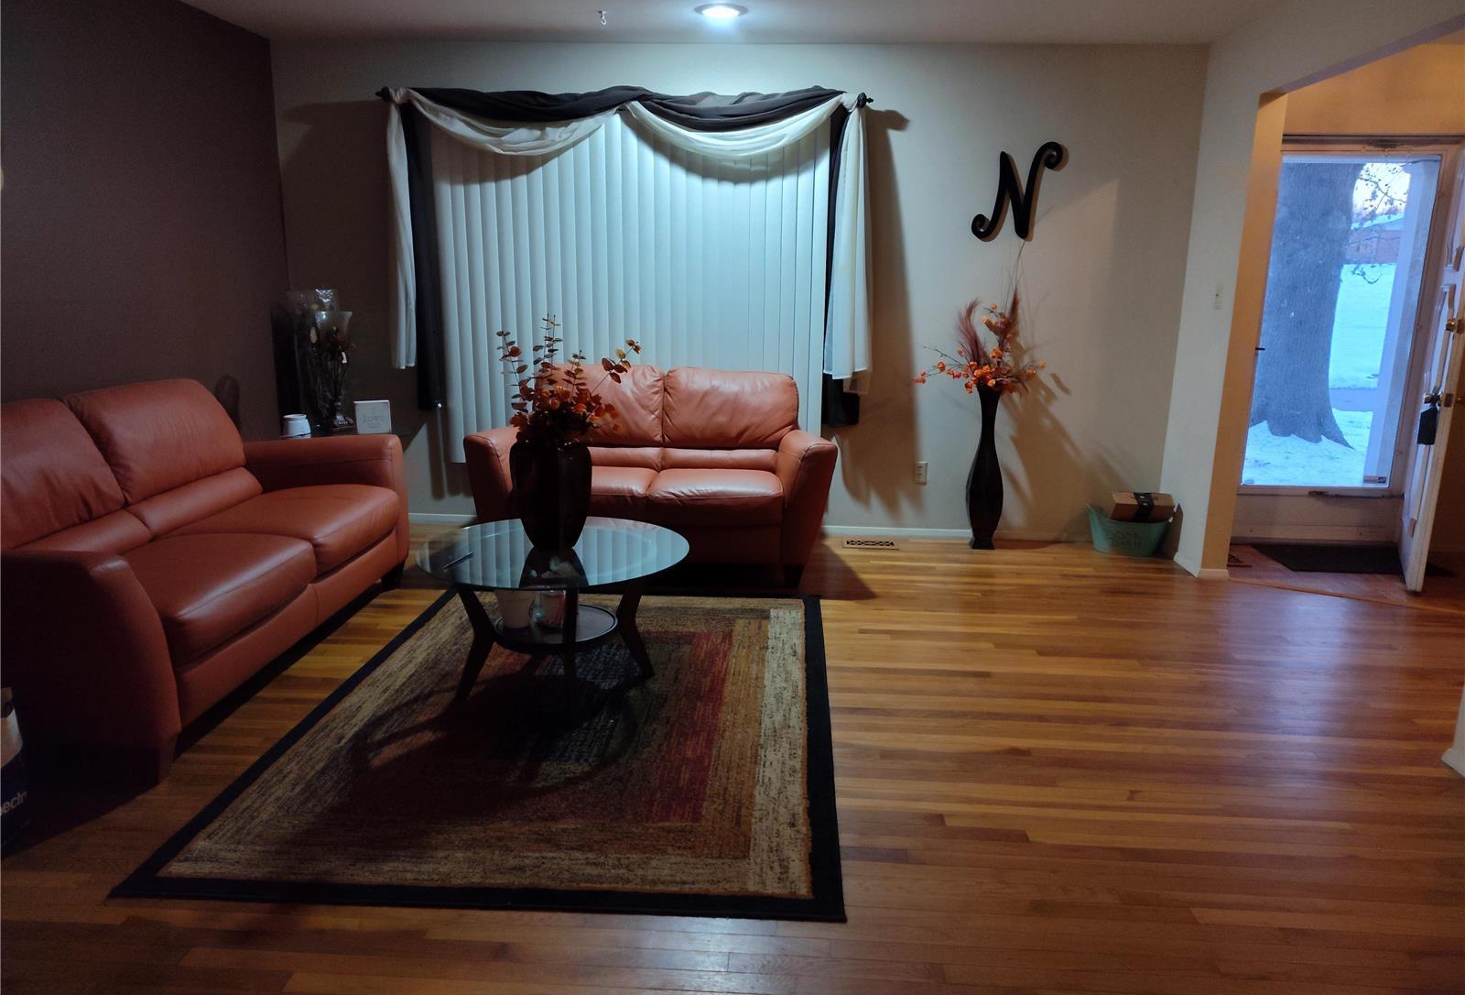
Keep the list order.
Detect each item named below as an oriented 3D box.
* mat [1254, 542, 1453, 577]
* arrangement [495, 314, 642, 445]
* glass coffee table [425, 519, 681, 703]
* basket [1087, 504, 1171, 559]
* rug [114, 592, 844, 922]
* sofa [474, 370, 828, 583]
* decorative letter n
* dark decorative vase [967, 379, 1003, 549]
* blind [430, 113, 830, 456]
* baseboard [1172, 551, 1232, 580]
[{"bbox_3d":[3.134,0.313,4.953,0.760,0.012,0.470,2,13,3],"label":"mat"},{"bbox_3d":[-0.534,-0.374,3.148,0.460,0.430,0.420,2,13,3],"label":"arrangement"},{"bbox_3d":[-0.588,0.397,3.271,0.890,0.470,0.890,2,13,3],"label":"glass coffee table"},{"bbox_3d":[2.021,0.162,5.012,0.400,0.245,0.250,2,13,3],"label":"basket"},{"bbox_3d":[-0.493,0.659,3.150,1.600,0.012,2.160,2,13,3],"label":"rug"},{"bbox_3d":[-0.350,-0.147,4.737,1.640,0.900,0.870,2,13,3],"label":"sofa"},{"bbox_3d":[1.423,-1.524,4.850,0.440,0.470,0.030,2,13,3],"label":"decorative letter n"},{"bbox_3d":[1.318,-0.159,5.042,0.190,0.840,0.190,2,13,3],"label":"dark decorative vase"},{"bbox_3d":[-0.528,-1.038,5.021,2.030,1.800,0.090,2,13,3],"label":"blind"},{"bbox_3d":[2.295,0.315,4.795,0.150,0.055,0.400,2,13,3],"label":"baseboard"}]

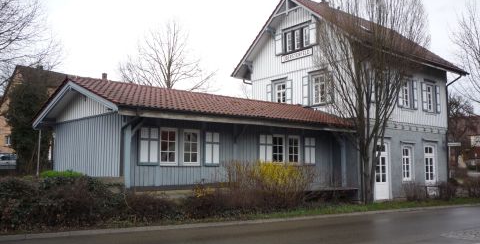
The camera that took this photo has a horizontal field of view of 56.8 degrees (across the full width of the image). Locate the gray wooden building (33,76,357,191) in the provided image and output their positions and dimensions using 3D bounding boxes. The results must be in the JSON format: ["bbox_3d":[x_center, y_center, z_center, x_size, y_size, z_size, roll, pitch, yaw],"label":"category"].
[{"bbox_3d":[-1.665,0.986,19.773,12.000,4.540,8.200,5,-7,-40],"label":"gray wooden building"}]

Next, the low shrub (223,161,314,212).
[{"bbox_3d":[1.036,2.307,16.273,3.300,1.800,1.800,5,-7,-40],"label":"low shrub"}]

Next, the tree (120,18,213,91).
[{"bbox_3d":[-5.456,-1.458,33.376,8.000,12.700,7.800,1,-6,-9],"label":"tree"}]

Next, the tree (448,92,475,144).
[{"bbox_3d":[23.665,1.190,48.000,3.800,8.720,3.800,-3,-6,26],"label":"tree"}]

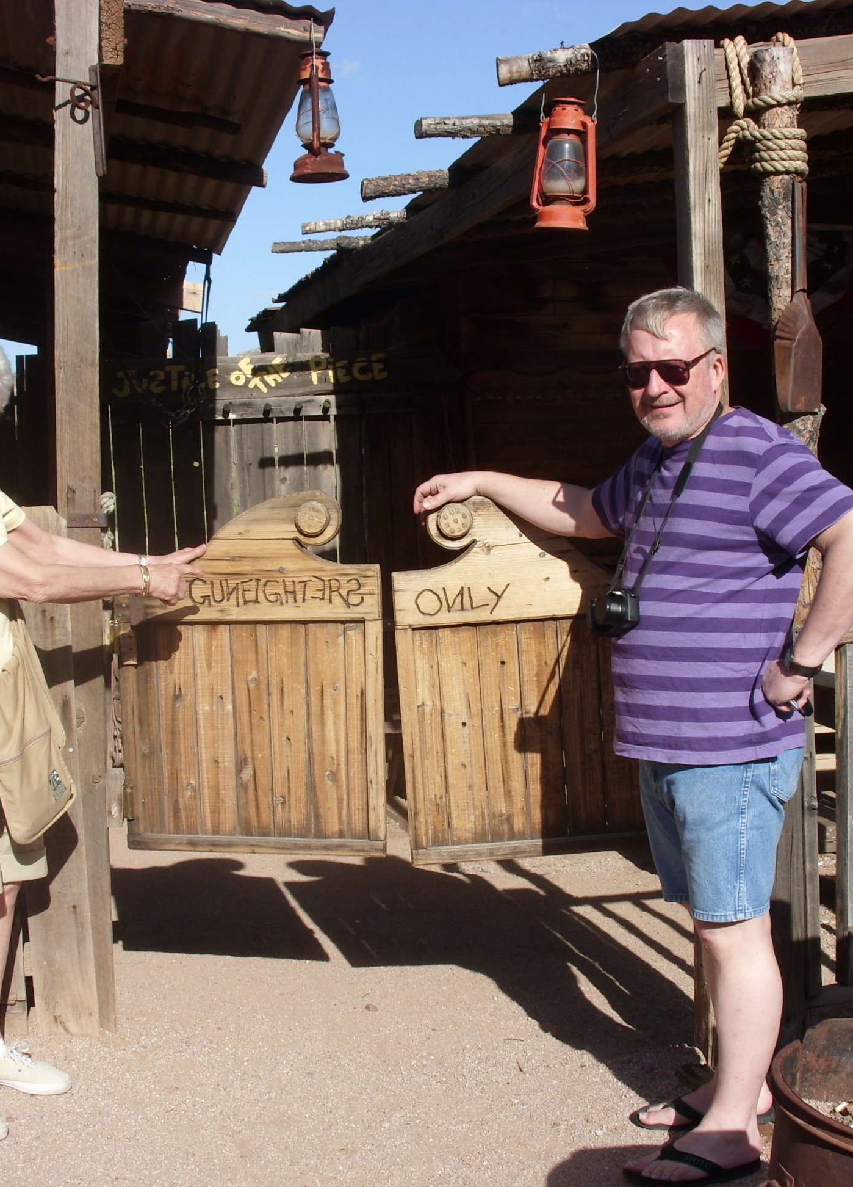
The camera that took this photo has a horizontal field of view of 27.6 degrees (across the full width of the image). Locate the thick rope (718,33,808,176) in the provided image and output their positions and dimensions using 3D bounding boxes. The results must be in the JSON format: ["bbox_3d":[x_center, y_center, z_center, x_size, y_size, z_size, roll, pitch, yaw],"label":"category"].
[{"bbox_3d":[0.689,-0.999,3.550,0.180,0.285,0.145,-2,6,0],"label":"thick rope"}]

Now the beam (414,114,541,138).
[{"bbox_3d":[0.134,-1.253,4.650,0.350,0.065,0.065,-2,6,-7],"label":"beam"}]

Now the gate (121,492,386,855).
[{"bbox_3d":[-0.400,0.183,4.060,0.610,0.850,0.060,1,6,10],"label":"gate"}]

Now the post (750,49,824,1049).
[{"bbox_3d":[0.771,-0.088,3.690,0.125,2.160,0.115,-3,6,0],"label":"post"}]

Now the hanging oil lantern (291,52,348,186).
[{"bbox_3d":[-0.240,-1.065,3.880,0.125,0.285,0.145,-2,6,0],"label":"hanging oil lantern"}]

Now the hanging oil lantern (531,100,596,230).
[{"bbox_3d":[0.298,-0.925,3.750,0.140,0.280,0.120,3,6,0],"label":"hanging oil lantern"}]

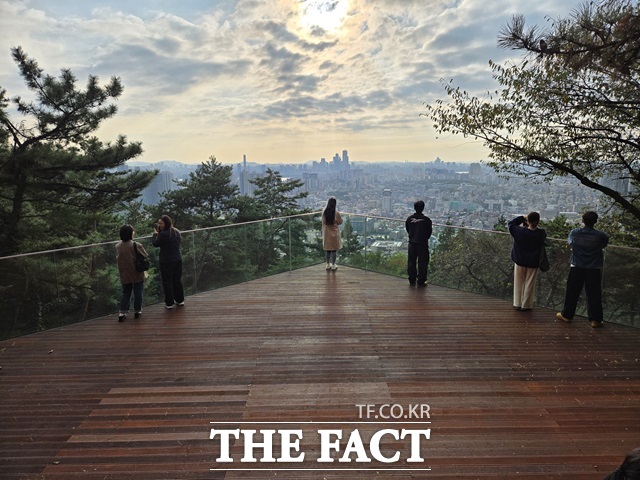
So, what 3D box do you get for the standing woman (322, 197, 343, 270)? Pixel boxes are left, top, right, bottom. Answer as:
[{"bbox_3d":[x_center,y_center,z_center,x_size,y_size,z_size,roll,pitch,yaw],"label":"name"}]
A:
[{"bbox_3d":[0.280,-0.140,9.650,0.480,1.660,0.380,1,10,8],"label":"standing woman"}]

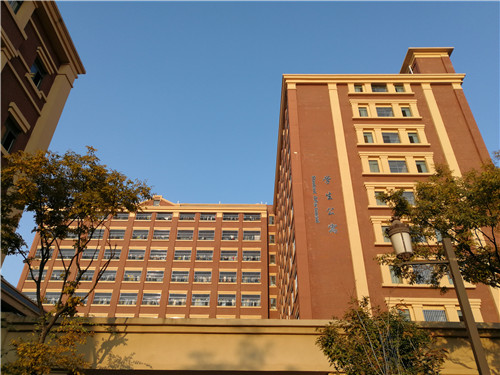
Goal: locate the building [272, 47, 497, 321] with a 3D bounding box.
[{"bbox_3d":[13.435,8.510,45.610,19.527,41.035,29.573,0,-34,1],"label":"building"}]

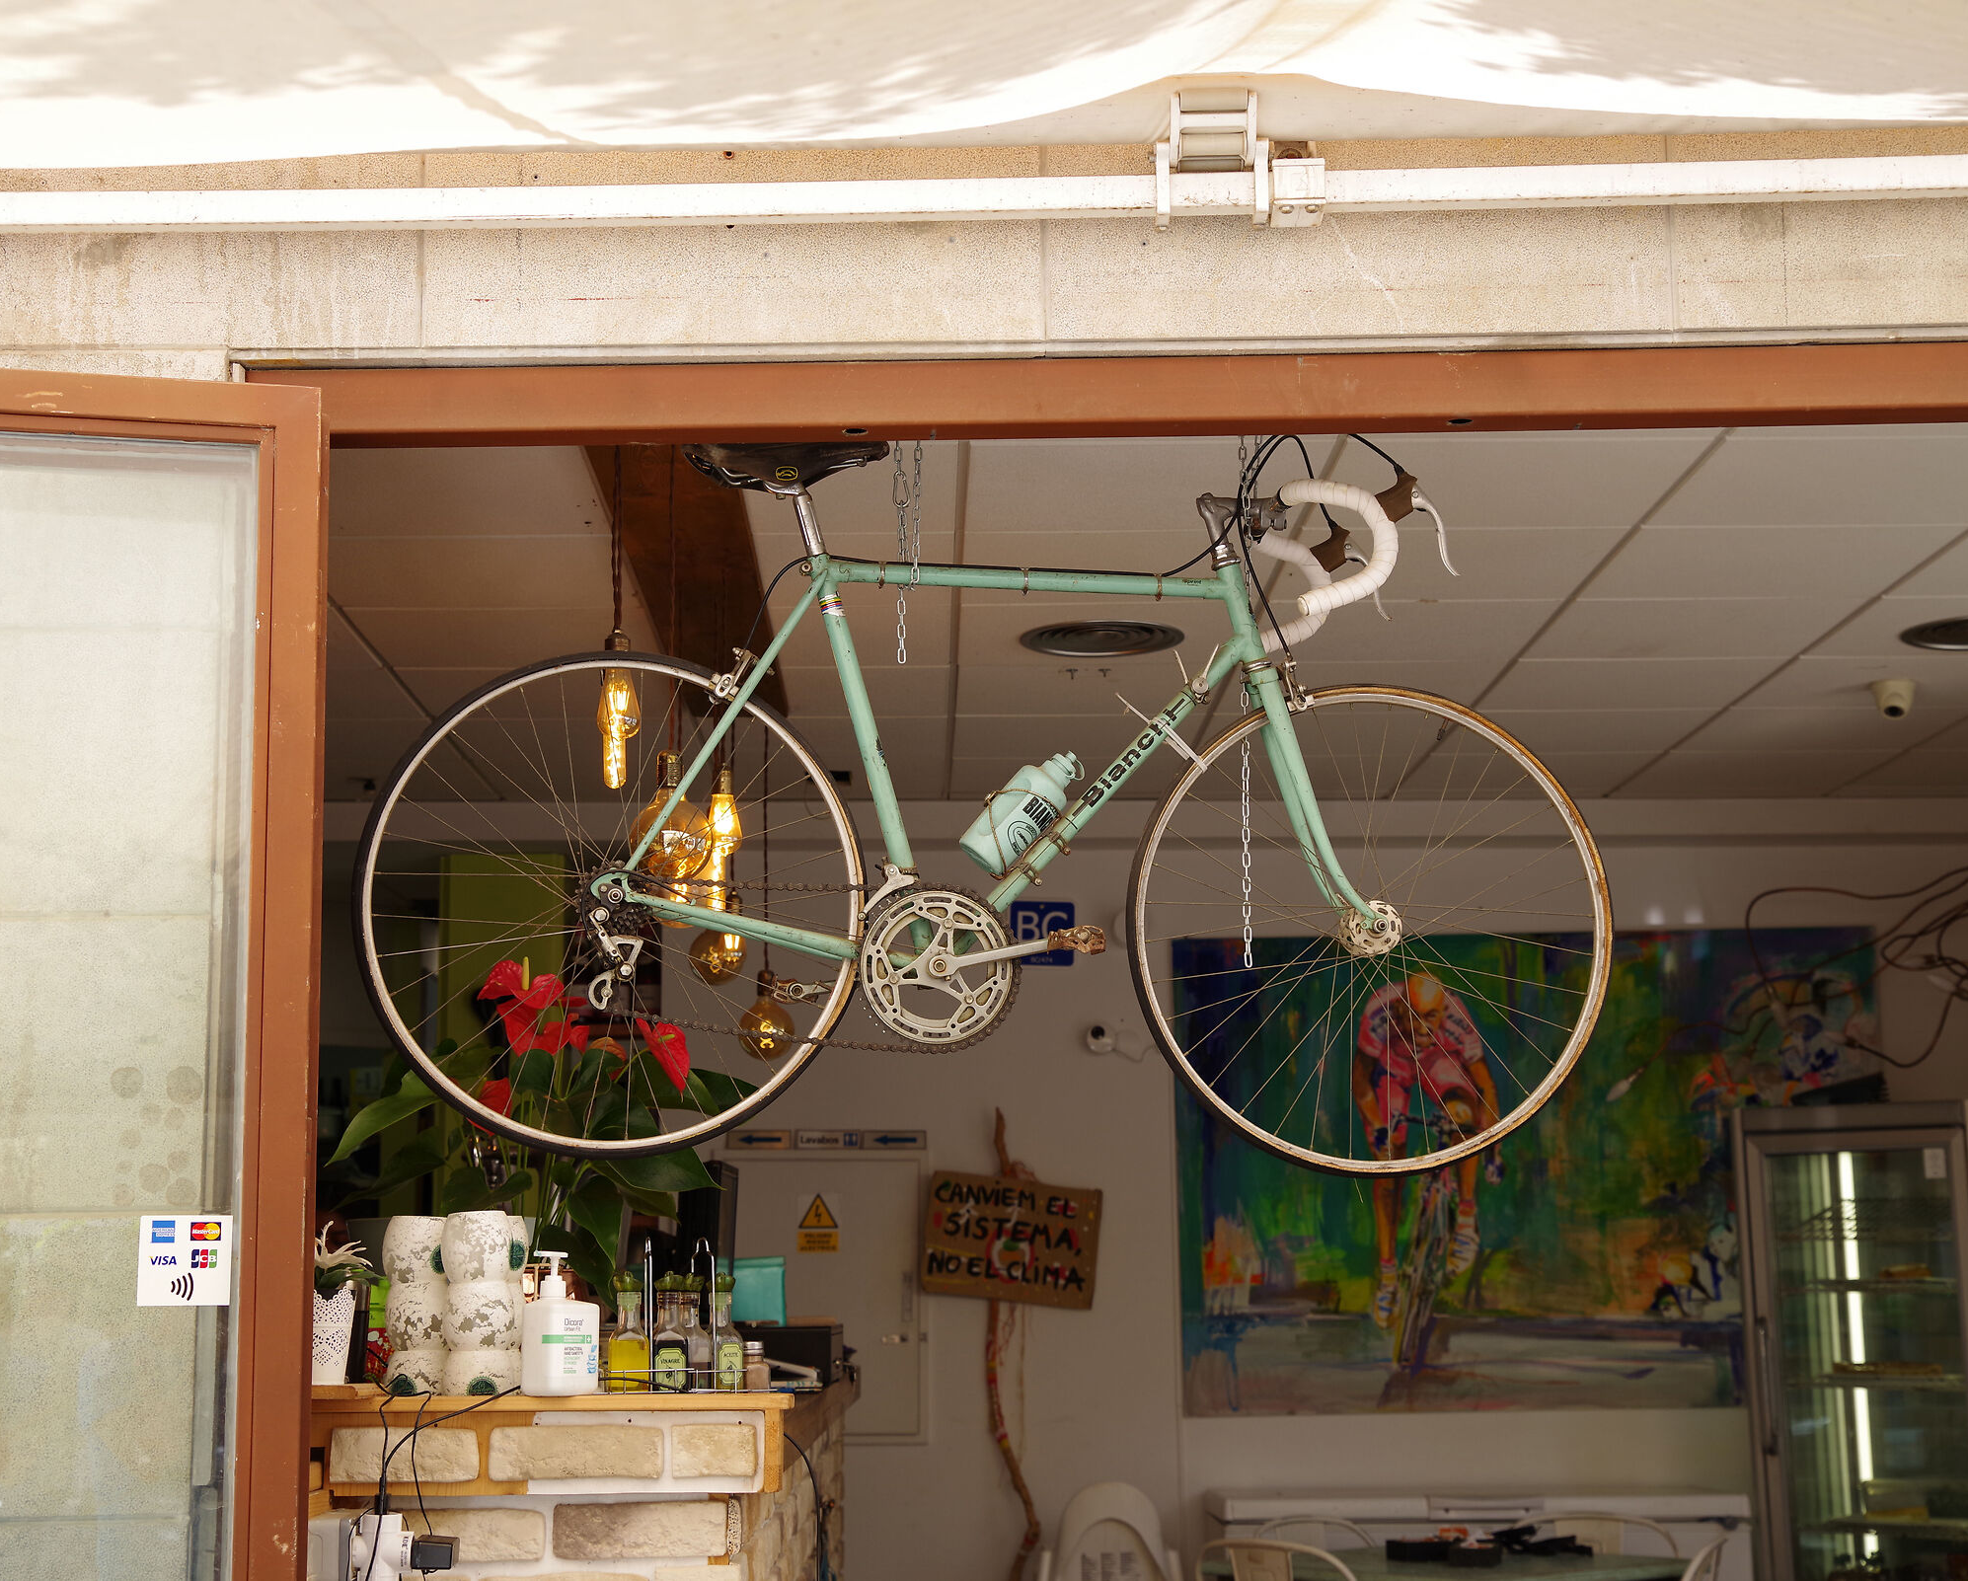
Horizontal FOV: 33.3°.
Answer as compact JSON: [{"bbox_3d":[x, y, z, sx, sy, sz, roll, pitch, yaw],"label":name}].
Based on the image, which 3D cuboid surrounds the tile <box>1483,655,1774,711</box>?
[{"bbox_3d":[1.425,-0.243,7.285,0.595,0.020,0.595,-1,-9,-1],"label":"tile"}]

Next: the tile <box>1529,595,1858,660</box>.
[{"bbox_3d":[1.438,-0.336,6.692,0.595,0.020,0.595,-1,-9,-1],"label":"tile"}]

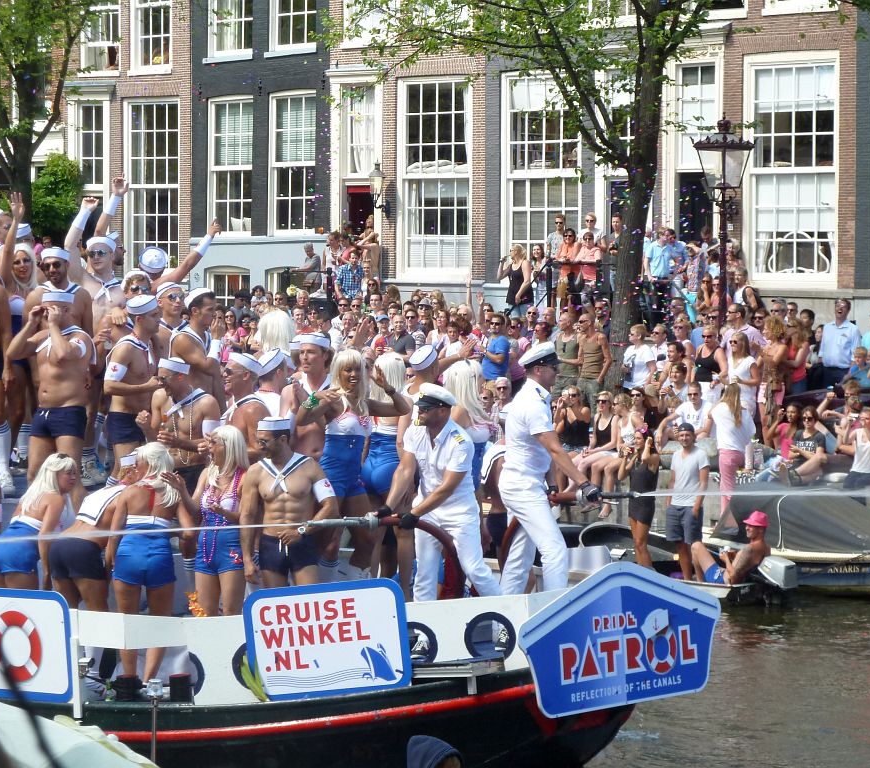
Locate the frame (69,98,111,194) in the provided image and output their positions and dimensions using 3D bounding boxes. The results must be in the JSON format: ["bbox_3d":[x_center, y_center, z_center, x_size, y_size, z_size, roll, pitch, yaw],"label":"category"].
[{"bbox_3d":[-6.861,-4.743,61.338,0.200,1.887,1.294,-3,4,-43],"label":"frame"}]

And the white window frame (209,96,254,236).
[{"bbox_3d":[-3.571,-3.836,54.268,1.207,2.500,0.200,2,3,43],"label":"white window frame"}]

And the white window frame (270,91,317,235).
[{"bbox_3d":[-2.640,-4.104,57.000,0.170,2.650,1.450,-2,4,-40],"label":"white window frame"}]

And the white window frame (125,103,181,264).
[{"bbox_3d":[-5.456,-3.885,59.883,0.220,3.309,1.698,-3,4,-43],"label":"white window frame"}]

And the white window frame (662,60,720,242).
[{"bbox_3d":[3.934,-3.554,47.145,1.195,2.891,0.250,2,3,43],"label":"white window frame"}]

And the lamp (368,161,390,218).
[{"bbox_3d":[-1.001,-3.477,55.000,0.450,1.020,0.320,-2,4,-40],"label":"lamp"}]

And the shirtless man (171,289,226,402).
[{"bbox_3d":[-1.696,0.221,22.035,0.370,1.810,0.470,1,2,22],"label":"shirtless man"}]

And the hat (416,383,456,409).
[{"bbox_3d":[0.003,0.072,19.400,0.270,0.150,0.240,-2,3,-38],"label":"hat"}]

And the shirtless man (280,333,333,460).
[{"bbox_3d":[-0.841,0.586,20.844,0.520,1.870,0.380,2,3,27],"label":"shirtless man"}]

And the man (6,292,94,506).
[{"bbox_3d":[-2.723,0.281,21.844,0.620,1.860,0.480,2,3,35],"label":"man"}]

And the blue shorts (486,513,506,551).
[{"bbox_3d":[0.443,0.997,20.800,0.270,0.270,0.350,1,2,6],"label":"blue shorts"}]

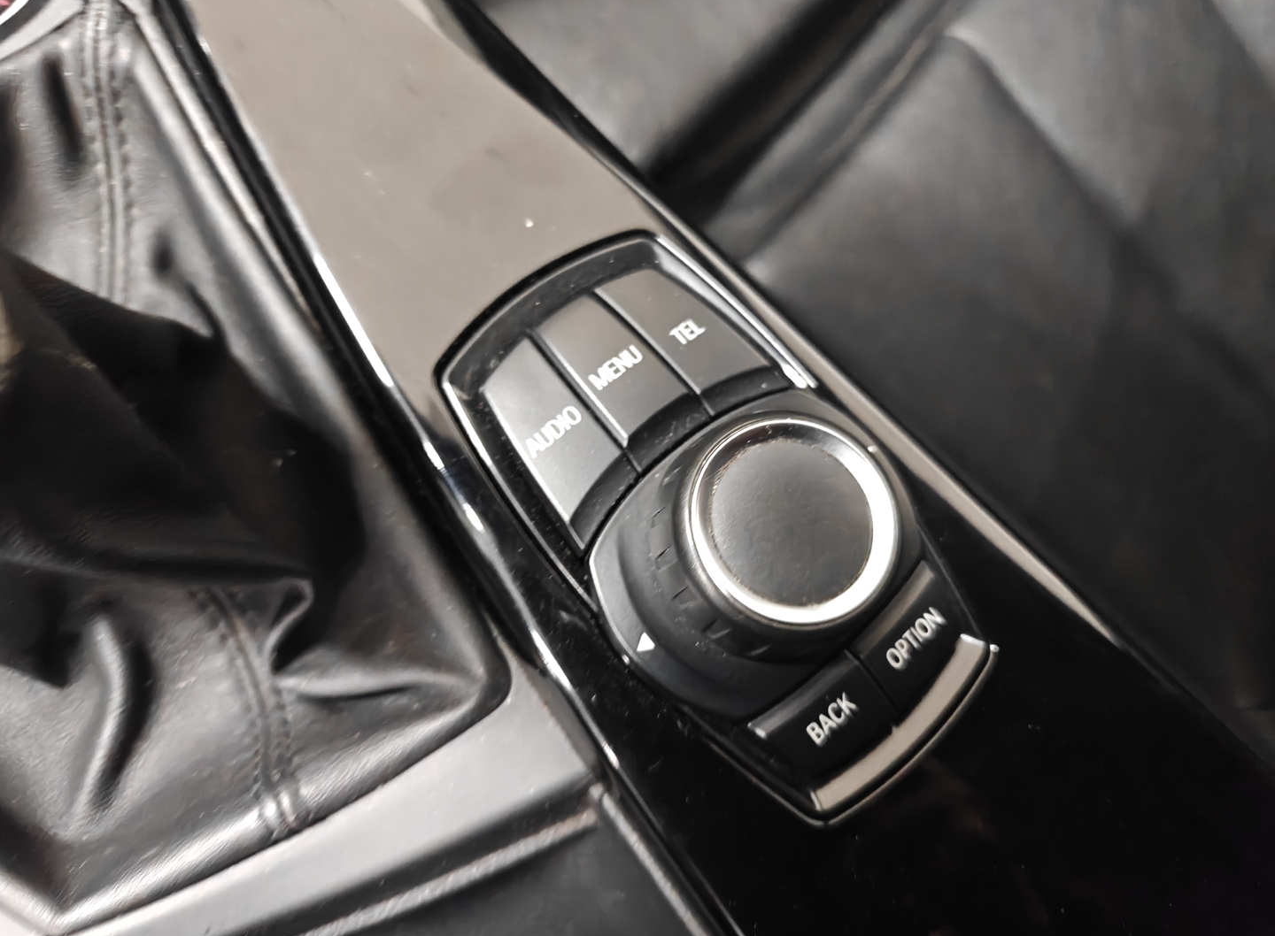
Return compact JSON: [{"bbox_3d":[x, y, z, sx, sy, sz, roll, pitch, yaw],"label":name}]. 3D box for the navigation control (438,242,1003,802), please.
[{"bbox_3d":[0.019,0.004,0.163,0.065,0.027,0.123,-38,82,-15],"label":"navigation control"}]

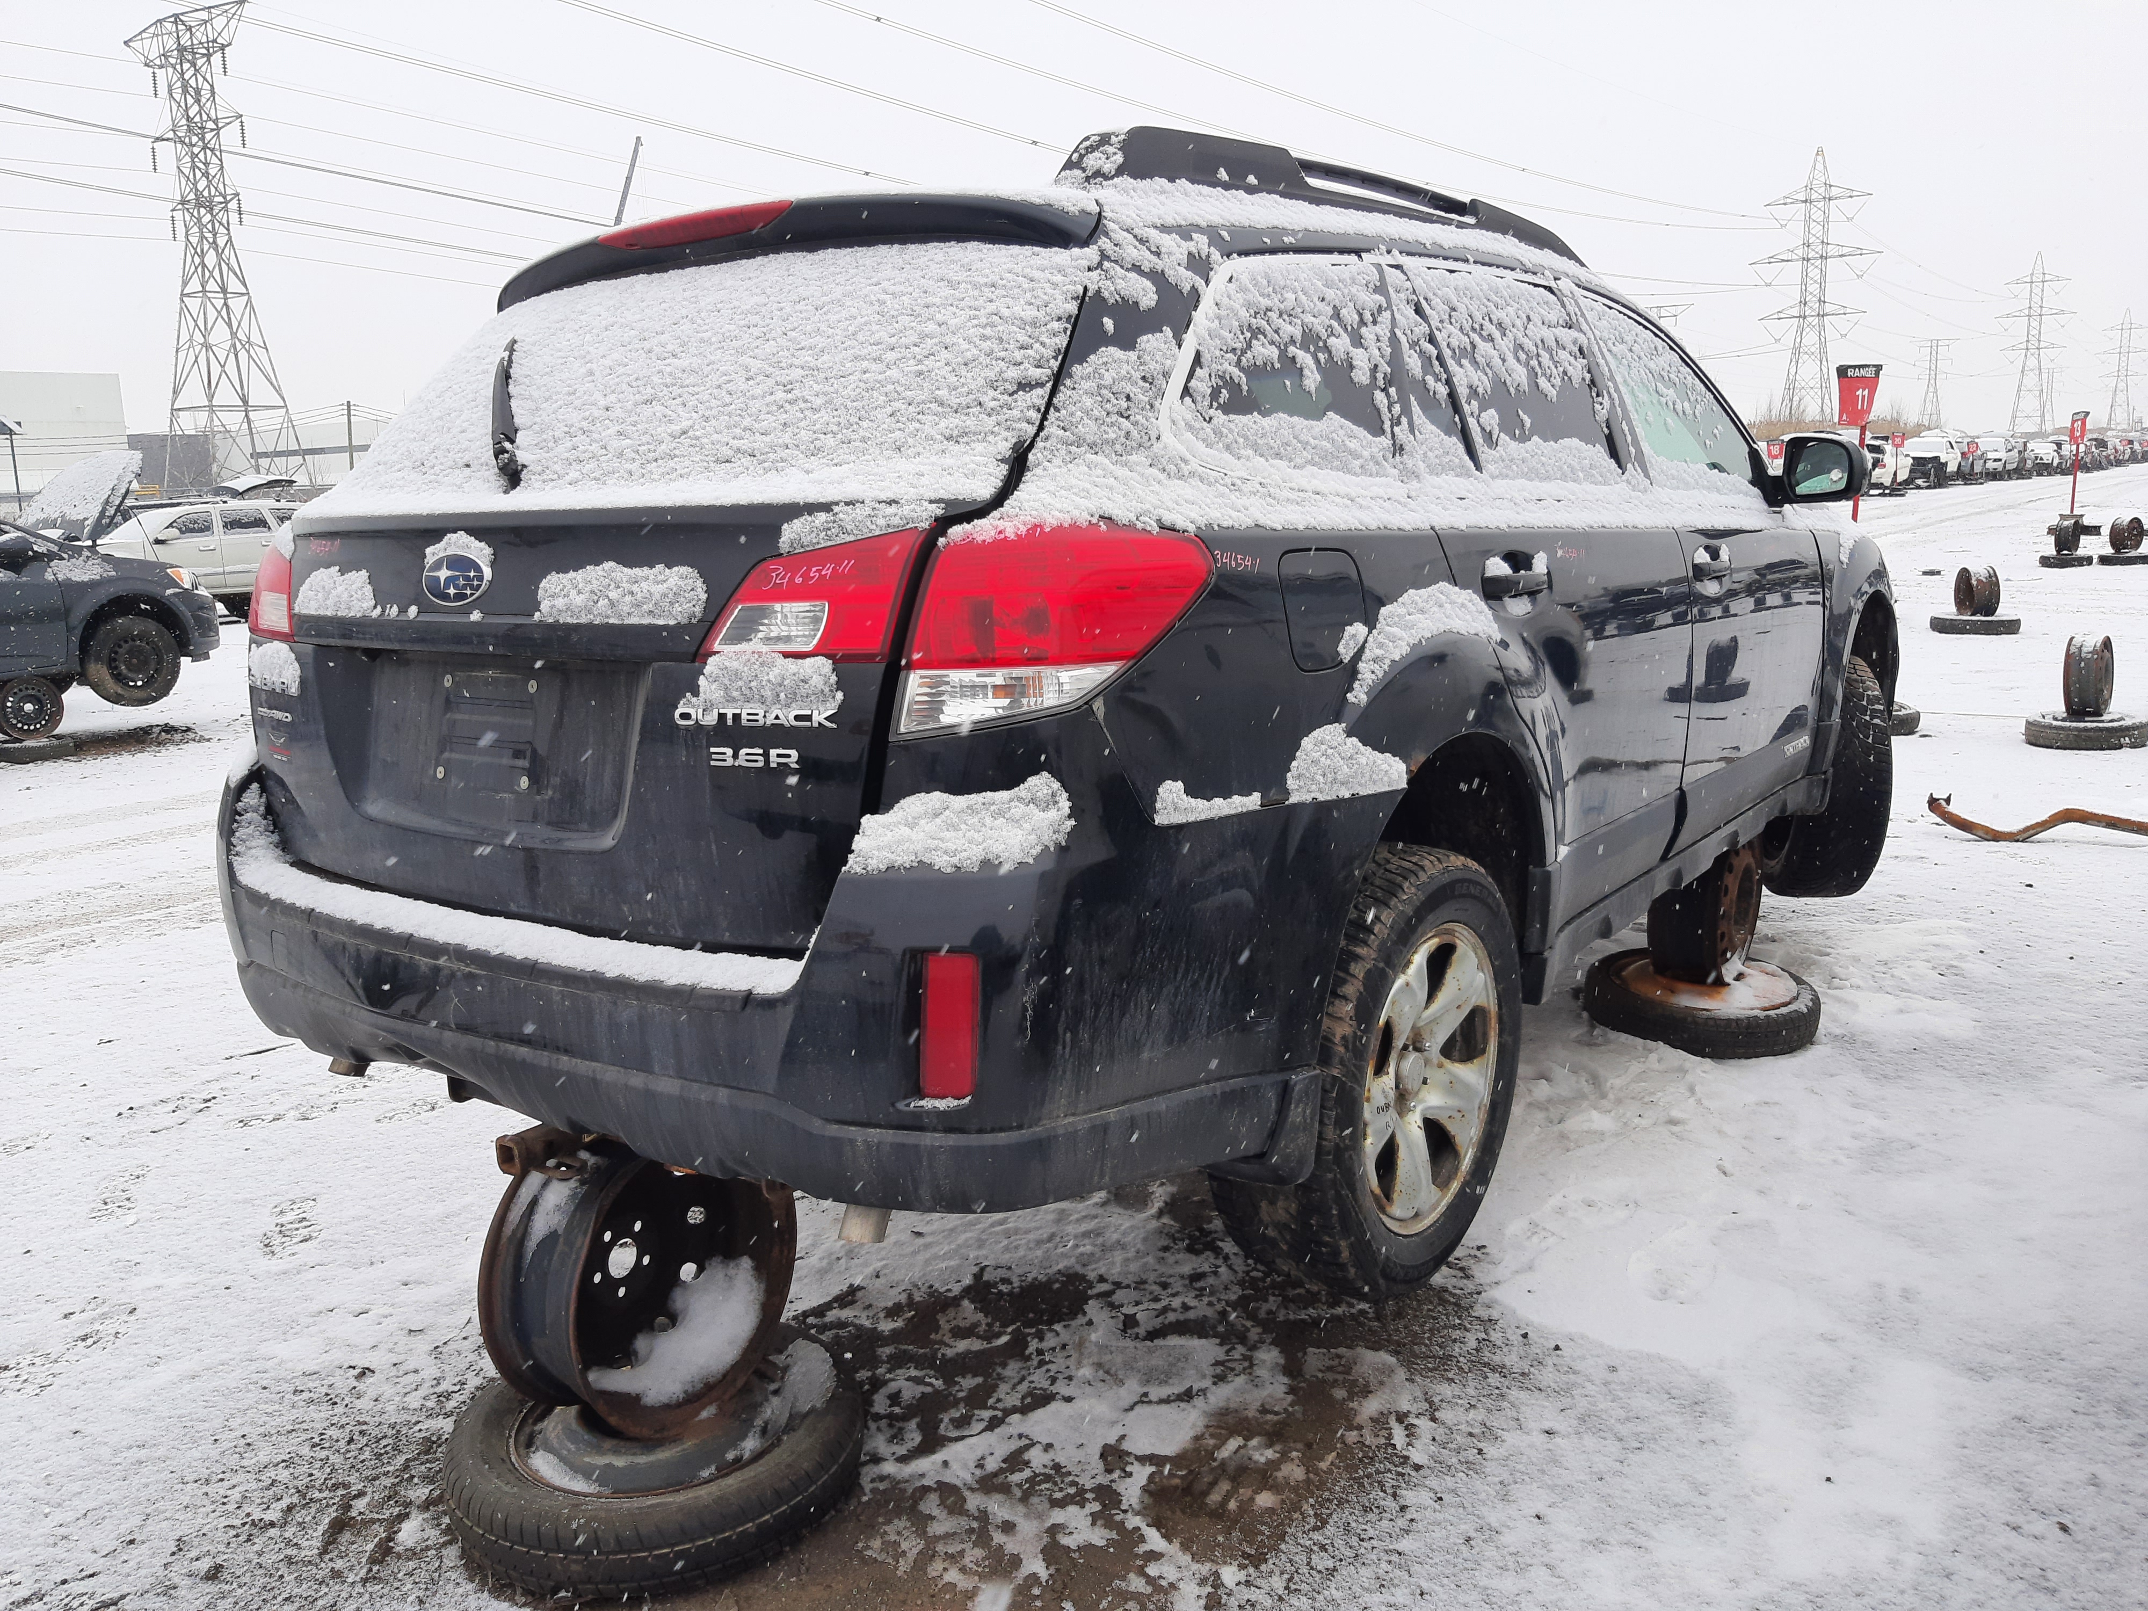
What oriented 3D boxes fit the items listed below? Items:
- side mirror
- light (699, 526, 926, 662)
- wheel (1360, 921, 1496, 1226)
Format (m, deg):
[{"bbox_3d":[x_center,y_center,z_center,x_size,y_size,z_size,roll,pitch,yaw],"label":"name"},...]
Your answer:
[{"bbox_3d":[1.778,-0.801,3.820,0.200,0.165,0.140,6,13,36],"label":"side mirror"},{"bbox_3d":[-0.275,-0.222,1.723,0.283,0.145,0.079,3,12,26],"label":"light"},{"bbox_3d":[0.468,0.395,2.466,0.190,0.466,0.466,7,14,36],"label":"wheel"}]

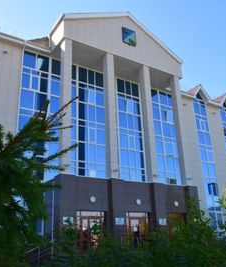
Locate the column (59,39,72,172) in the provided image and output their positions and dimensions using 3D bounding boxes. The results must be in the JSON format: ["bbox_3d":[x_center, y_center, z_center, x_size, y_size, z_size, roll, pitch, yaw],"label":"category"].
[{"bbox_3d":[-3.224,-2.101,20.464,0.588,10.030,0.613,11,-23,-32],"label":"column"}]

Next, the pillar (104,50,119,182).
[{"bbox_3d":[-0.214,-1.532,22.370,0.630,10.030,0.613,11,-23,-32],"label":"pillar"}]

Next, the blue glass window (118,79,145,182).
[{"bbox_3d":[1.562,-0.380,26.354,2.738,9.307,0.252,11,-23,-32],"label":"blue glass window"}]

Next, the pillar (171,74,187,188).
[{"bbox_3d":[5.824,-0.389,26.192,0.622,10.030,0.613,11,-23,-32],"label":"pillar"}]

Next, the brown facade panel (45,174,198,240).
[{"bbox_3d":[1.218,5.911,21.916,12.130,4.351,2.772,11,-23,-32],"label":"brown facade panel"}]

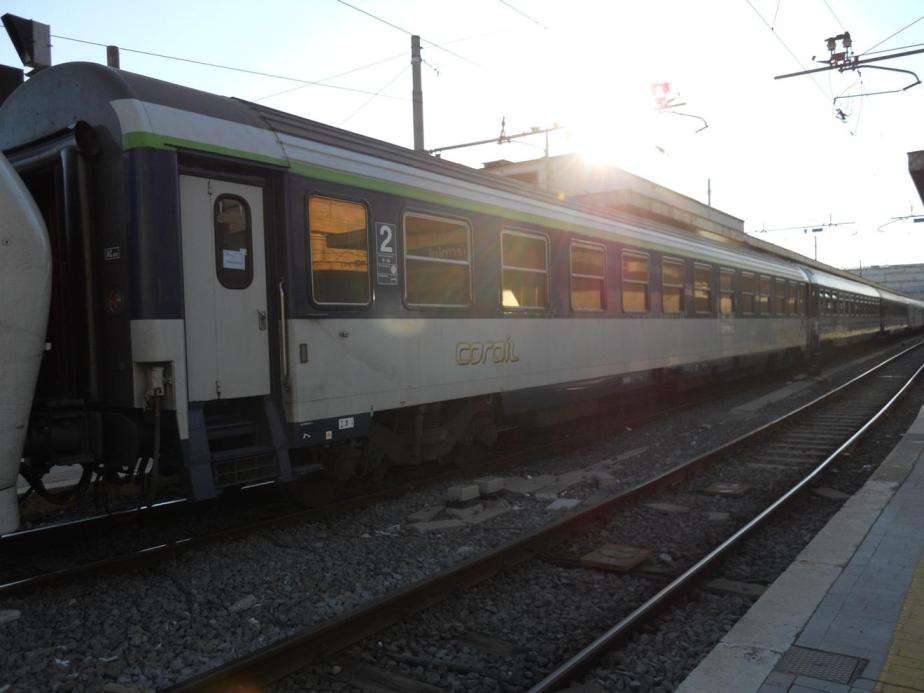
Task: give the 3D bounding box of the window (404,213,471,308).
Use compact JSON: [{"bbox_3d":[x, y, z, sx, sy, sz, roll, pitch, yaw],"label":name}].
[{"bbox_3d":[-0.254,-0.916,8.132,0.070,0.970,1.240,-1,1,35],"label":"window"}]

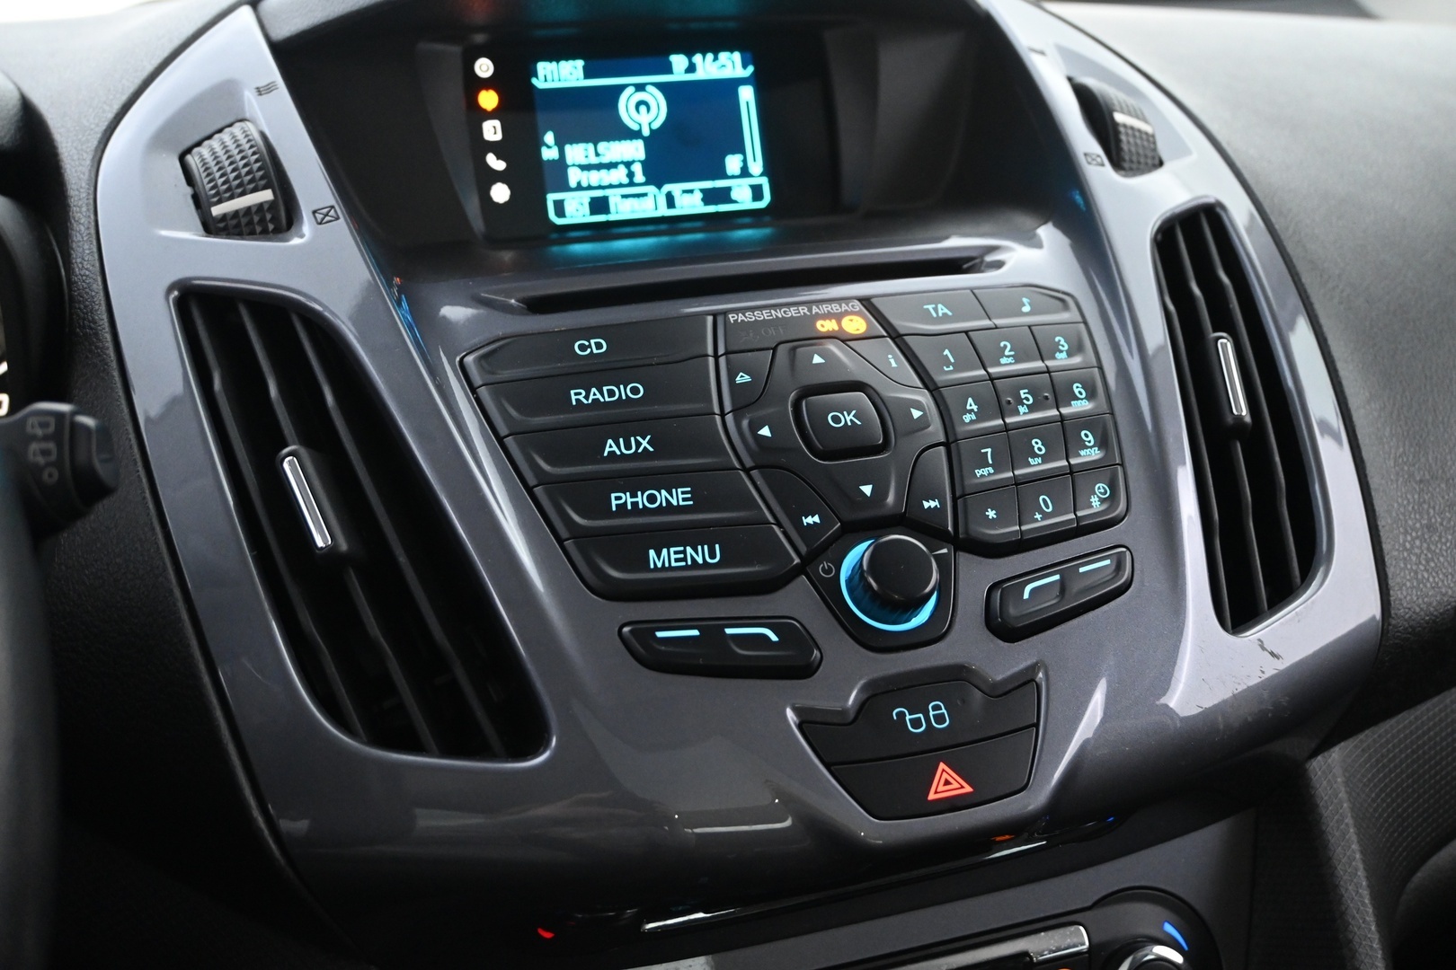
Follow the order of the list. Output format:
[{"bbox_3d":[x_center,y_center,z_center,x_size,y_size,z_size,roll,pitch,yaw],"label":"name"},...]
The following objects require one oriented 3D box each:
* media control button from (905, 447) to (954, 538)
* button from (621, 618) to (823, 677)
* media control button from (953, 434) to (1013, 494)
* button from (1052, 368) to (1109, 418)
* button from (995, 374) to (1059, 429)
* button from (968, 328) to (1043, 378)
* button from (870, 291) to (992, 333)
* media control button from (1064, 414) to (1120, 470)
[{"bbox_3d":[0.049,0.002,0.364,0.013,0.006,0.026,5,57,-11],"label":"media control button"},{"bbox_3d":[-0.002,0.038,0.336,0.044,0.011,0.007,-1,-23,-9],"label":"button"},{"bbox_3d":[0.061,-0.004,0.352,0.020,0.005,0.016,-6,57,-22],"label":"media control button"},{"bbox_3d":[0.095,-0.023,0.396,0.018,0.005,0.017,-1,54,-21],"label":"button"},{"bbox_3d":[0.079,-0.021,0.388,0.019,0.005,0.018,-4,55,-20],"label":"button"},{"bbox_3d":[0.073,-0.033,0.379,0.020,0.005,0.017,-6,51,-22],"label":"button"},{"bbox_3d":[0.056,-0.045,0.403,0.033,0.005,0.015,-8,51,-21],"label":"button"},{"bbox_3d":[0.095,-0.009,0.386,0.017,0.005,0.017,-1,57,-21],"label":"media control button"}]

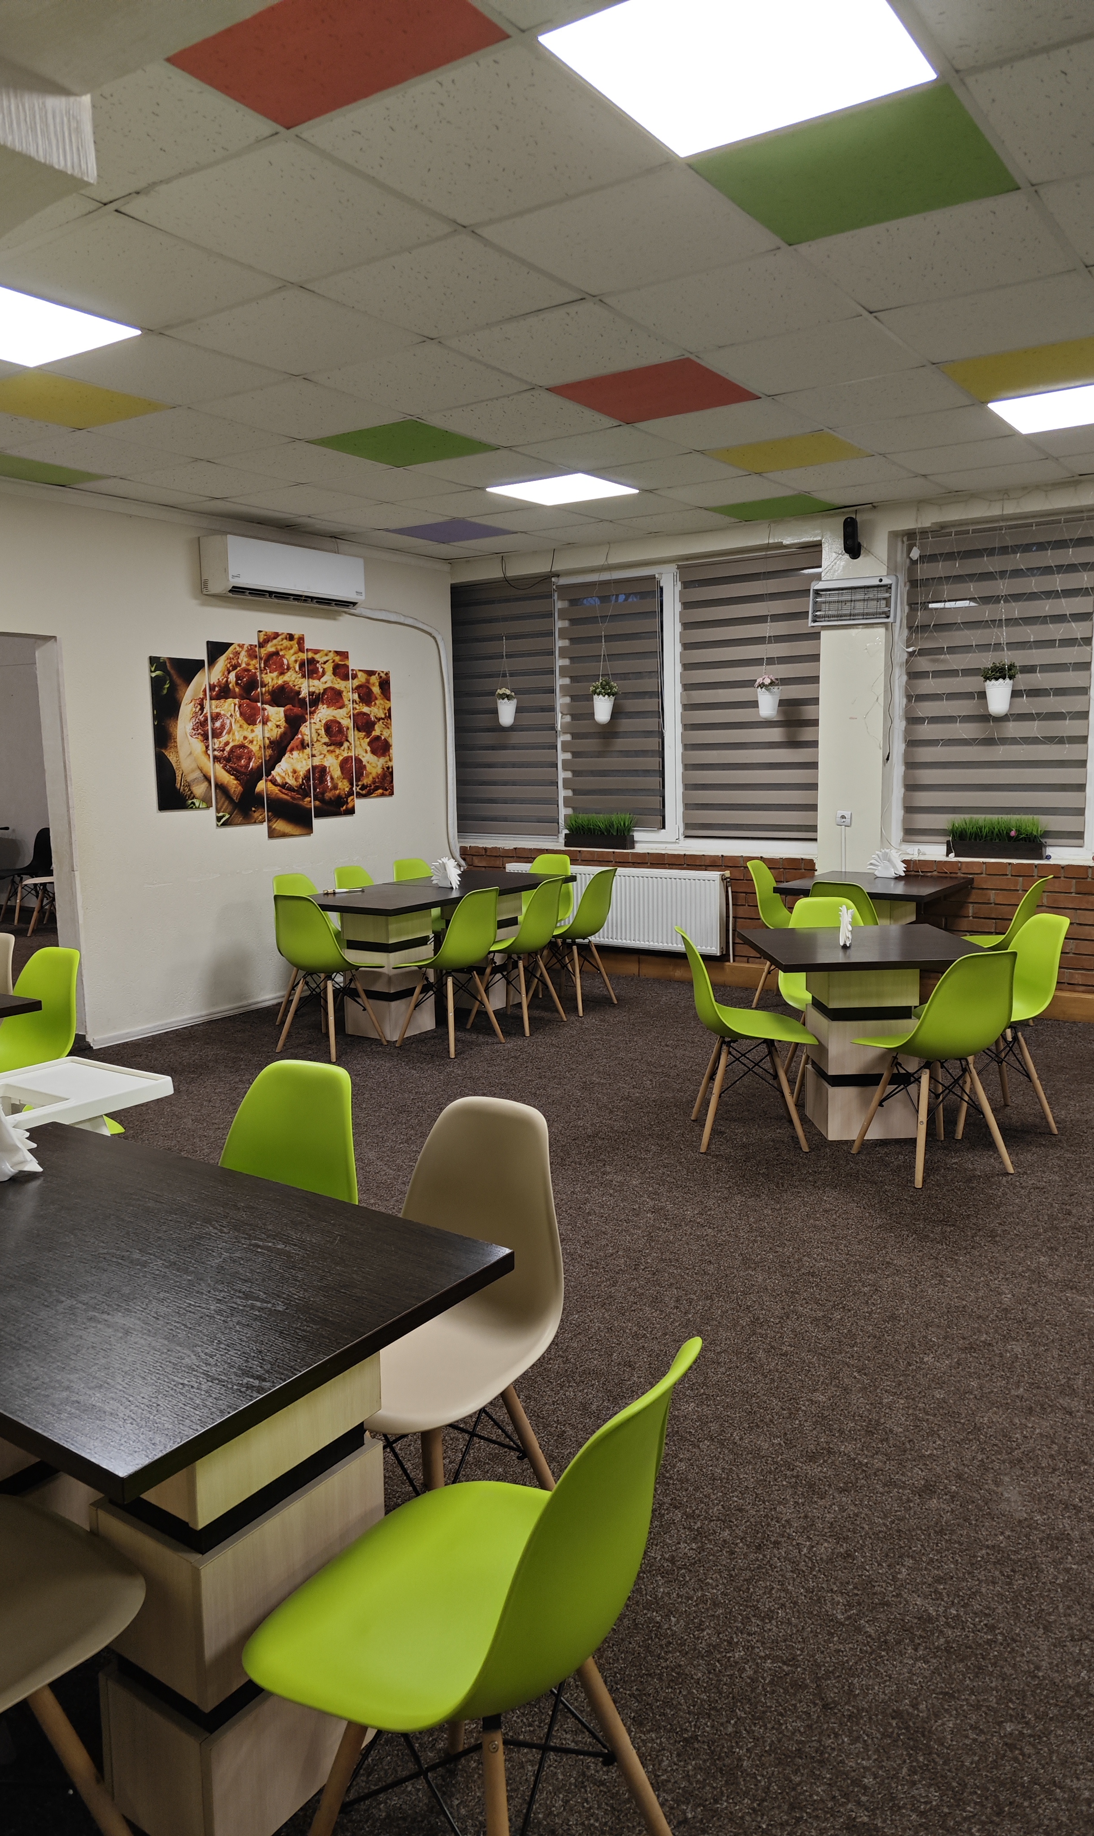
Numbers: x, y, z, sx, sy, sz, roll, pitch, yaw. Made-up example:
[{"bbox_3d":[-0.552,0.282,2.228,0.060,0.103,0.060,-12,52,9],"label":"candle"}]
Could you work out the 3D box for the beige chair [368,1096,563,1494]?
[{"bbox_3d":[-0.223,0.771,2.149,0.460,0.800,0.500,4,10,34],"label":"beige chair"}]

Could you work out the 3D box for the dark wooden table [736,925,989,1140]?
[{"bbox_3d":[1.206,0.453,4.681,0.800,0.720,0.800,-1,8,-3],"label":"dark wooden table"}]

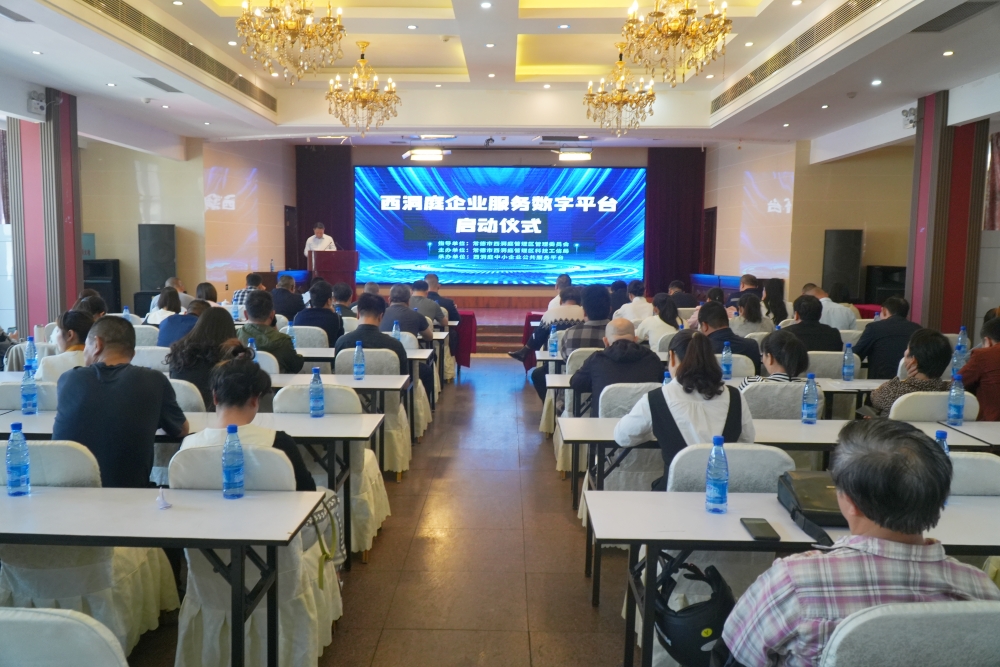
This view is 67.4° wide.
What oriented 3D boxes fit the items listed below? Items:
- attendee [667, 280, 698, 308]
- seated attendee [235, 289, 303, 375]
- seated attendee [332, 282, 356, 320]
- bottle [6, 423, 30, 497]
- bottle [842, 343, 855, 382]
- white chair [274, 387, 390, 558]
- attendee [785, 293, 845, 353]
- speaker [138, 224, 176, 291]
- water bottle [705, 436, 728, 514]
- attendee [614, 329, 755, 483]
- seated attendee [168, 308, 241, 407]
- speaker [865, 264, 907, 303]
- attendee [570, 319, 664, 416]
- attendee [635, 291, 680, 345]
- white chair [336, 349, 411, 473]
[{"bbox_3d":[2.061,-0.037,8.876,0.520,1.230,0.750,1,6,1],"label":"attendee"},{"bbox_3d":[-1.620,0.322,5.333,0.530,1.270,0.750,1,6,1],"label":"seated attendee"},{"bbox_3d":[-1.701,0.063,8.136,0.500,1.220,0.780,1,6,0],"label":"seated attendee"},{"bbox_3d":[-1.509,0.392,2.345,0.068,0.222,0.068,1,6,0],"label":"bottle"},{"bbox_3d":[2.223,0.184,4.769,0.068,0.234,0.068,1,6,1],"label":"bottle"},{"bbox_3d":[-0.883,0.667,3.896,0.530,0.885,0.540,1,6,0],"label":"white chair"},{"bbox_3d":[2.134,0.354,5.374,0.520,1.275,0.760,1,6,1],"label":"attendee"},{"bbox_3d":[-5.143,-1.142,11.336,0.510,0.975,0.480,-1,6,-17],"label":"speaker"},{"bbox_3d":[0.666,0.434,2.307,0.068,0.234,0.068,1,6,1],"label":"water bottle"},{"bbox_3d":[0.725,0.598,3.055,0.540,1.220,0.720,0,6,-4],"label":"attendee"},{"bbox_3d":[-1.575,0.466,4.248,0.480,1.234,0.780,1,6,7],"label":"seated attendee"},{"bbox_3d":[5.808,-0.440,11.148,0.580,1.150,0.520,2,6,16],"label":"speaker"},{"bbox_3d":[0.640,0.500,4.293,0.540,1.194,0.780,0,6,-2],"label":"attendee"},{"bbox_3d":[1.369,0.245,6.549,0.480,1.218,0.780,-1,6,-9],"label":"attendee"},{"bbox_3d":[-0.853,0.518,5.127,0.470,0.900,0.550,1,6,1],"label":"white chair"}]

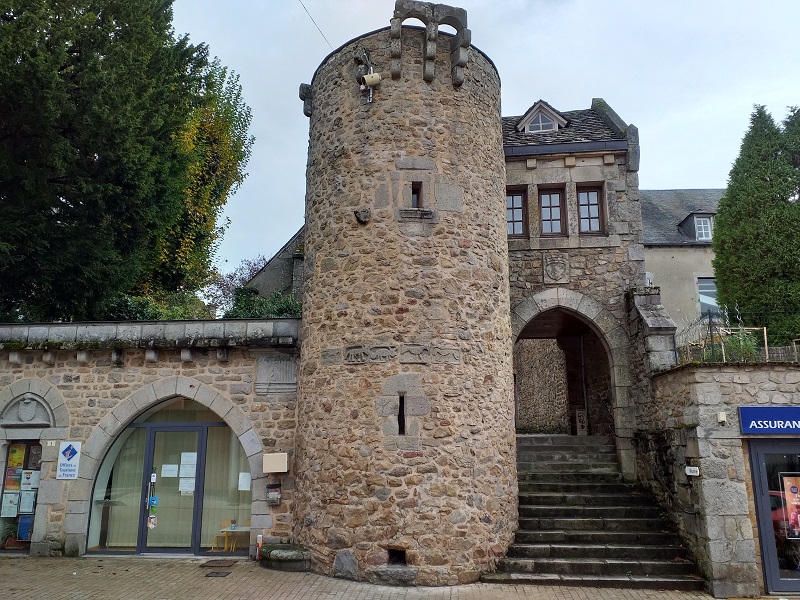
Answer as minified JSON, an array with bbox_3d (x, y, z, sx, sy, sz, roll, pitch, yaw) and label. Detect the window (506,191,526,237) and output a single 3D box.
[{"bbox_3d":[2.289,-1.757,12.532,0.534,1.050,0.100,-2,-13,6],"label":"window"}]

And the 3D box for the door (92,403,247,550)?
[{"bbox_3d":[-4.028,3.081,11.063,2.970,2.715,0.110,-2,-13,6],"label":"door"}]

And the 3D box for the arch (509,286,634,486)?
[{"bbox_3d":[2.972,1.555,11.739,2.480,3.521,0.500,-2,-13,6],"label":"arch"}]

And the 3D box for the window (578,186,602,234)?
[{"bbox_3d":[3.788,-1.768,12.364,0.510,1.046,0.100,-2,-13,6],"label":"window"}]

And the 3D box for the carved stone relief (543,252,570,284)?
[{"bbox_3d":[3.007,-0.592,11.982,0.497,0.615,0.120,-2,-13,6],"label":"carved stone relief"}]

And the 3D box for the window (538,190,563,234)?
[{"bbox_3d":[3.046,-1.755,12.445,0.536,1.043,0.100,-2,-13,6],"label":"window"}]

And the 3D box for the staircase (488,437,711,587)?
[{"bbox_3d":[2.868,3.389,10.658,2.992,2.064,3.693,-2,-13,6],"label":"staircase"}]

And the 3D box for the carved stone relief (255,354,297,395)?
[{"bbox_3d":[-2.216,1.332,11.163,0.773,0.714,0.160,-2,-13,6],"label":"carved stone relief"}]

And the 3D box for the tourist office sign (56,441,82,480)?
[{"bbox_3d":[-5.950,2.880,11.193,0.410,0.657,0.030,-2,-13,6],"label":"tourist office sign"}]

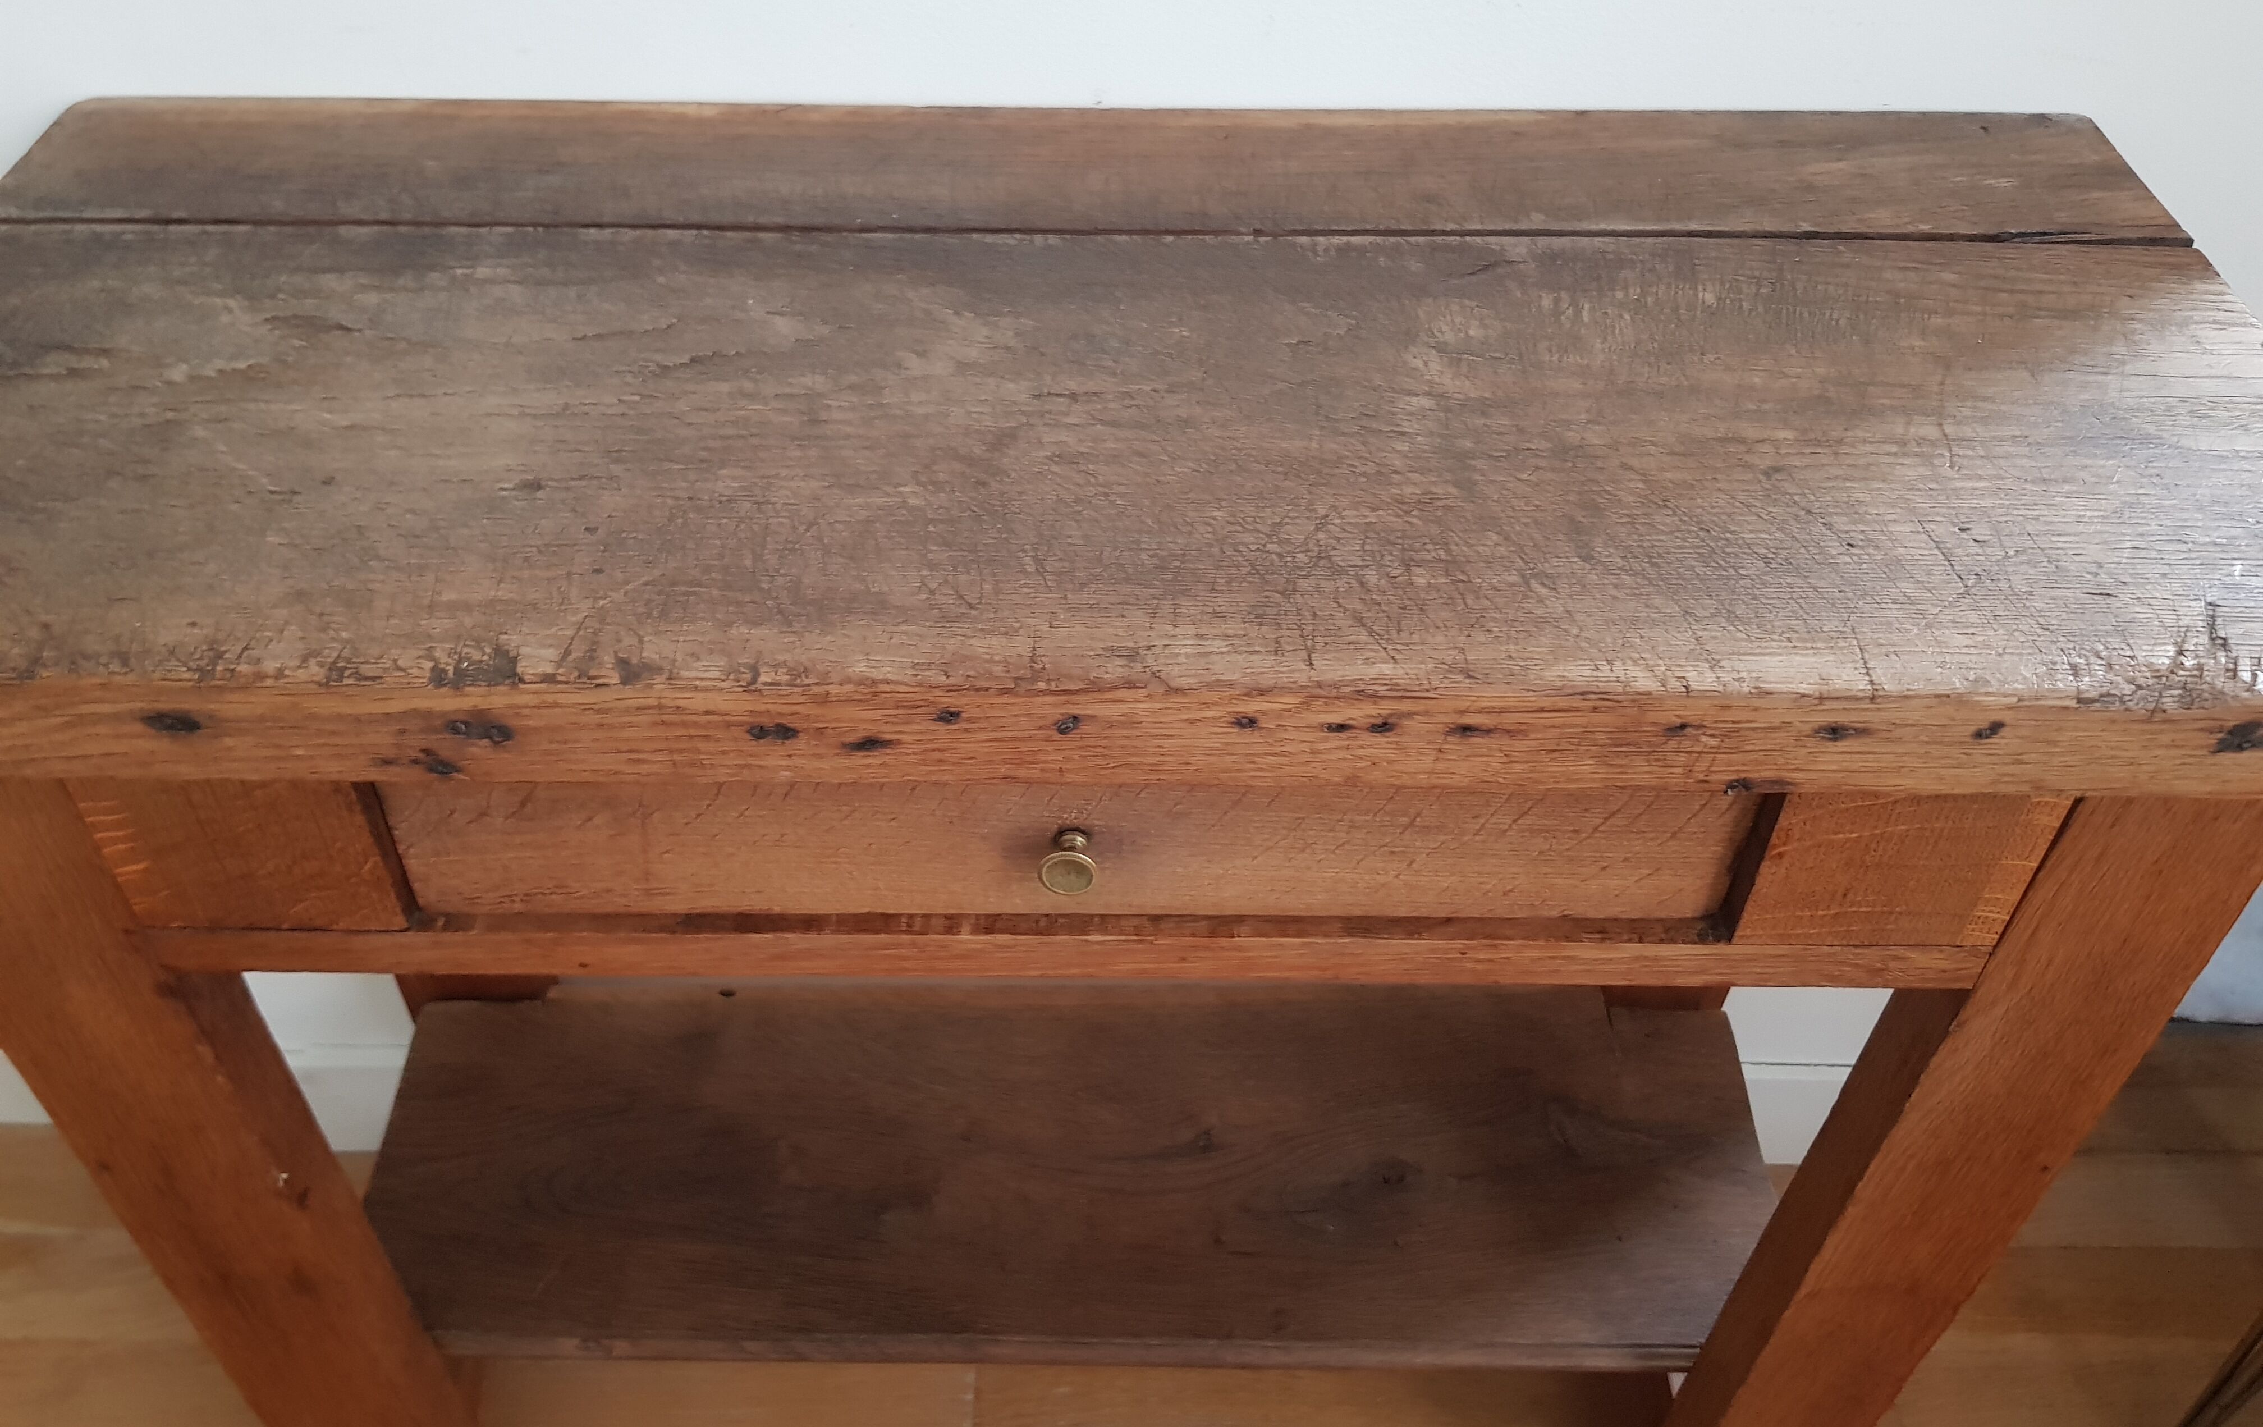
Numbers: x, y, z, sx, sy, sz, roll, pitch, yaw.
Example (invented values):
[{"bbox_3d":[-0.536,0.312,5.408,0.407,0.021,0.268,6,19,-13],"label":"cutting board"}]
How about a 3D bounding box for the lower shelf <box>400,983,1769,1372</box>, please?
[{"bbox_3d":[-0.031,0.236,0.938,0.750,0.025,0.242,1,45,0],"label":"lower shelf"}]

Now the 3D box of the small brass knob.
[{"bbox_3d":[-0.019,0.044,0.521,0.018,0.019,0.016,1,45,0],"label":"small brass knob"}]

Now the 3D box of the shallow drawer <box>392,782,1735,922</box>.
[{"bbox_3d":[-0.019,-0.046,0.607,0.422,0.085,0.233,1,45,0],"label":"shallow drawer"}]

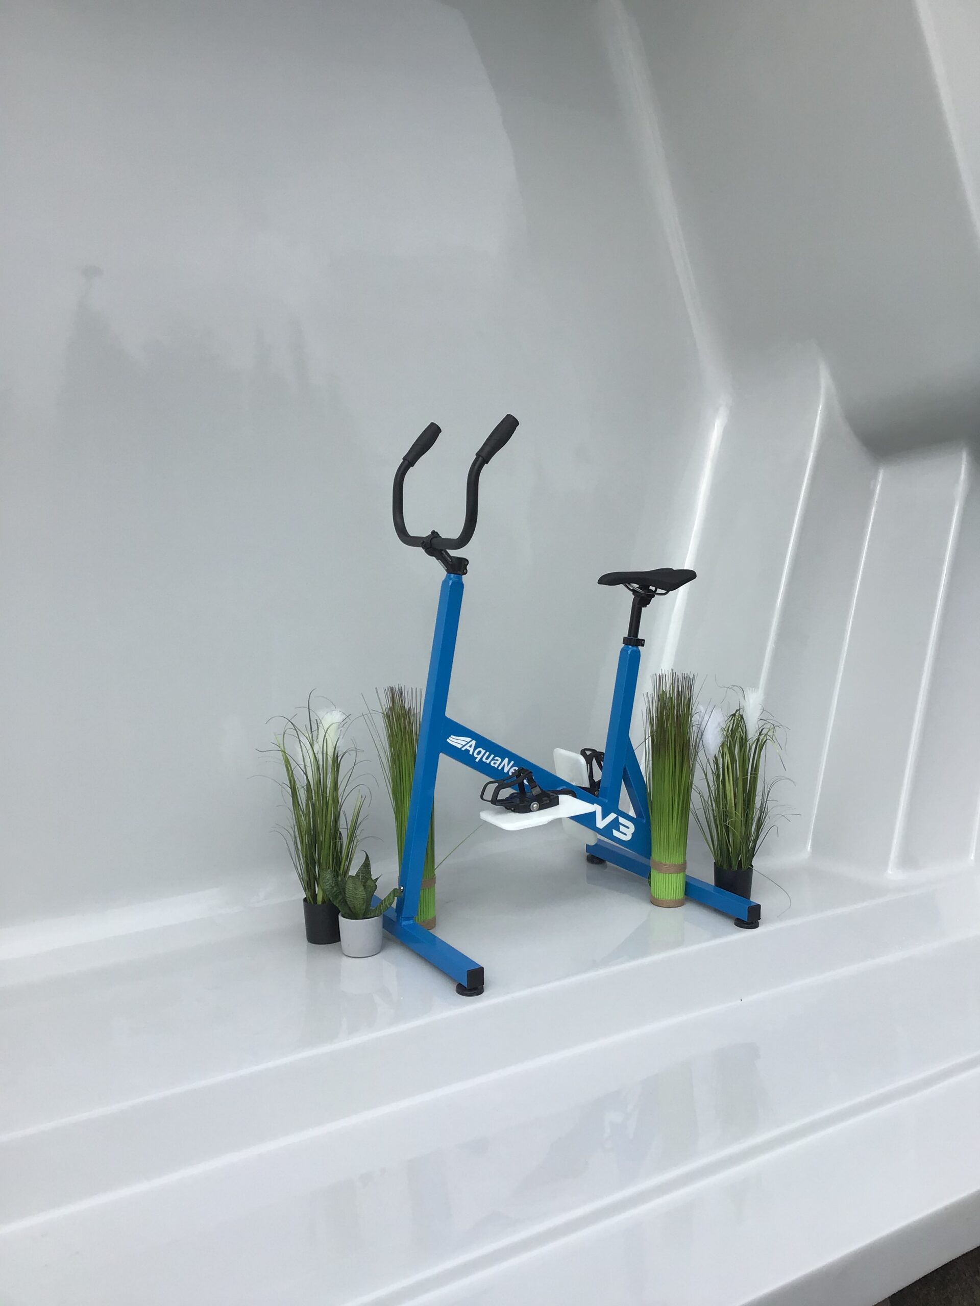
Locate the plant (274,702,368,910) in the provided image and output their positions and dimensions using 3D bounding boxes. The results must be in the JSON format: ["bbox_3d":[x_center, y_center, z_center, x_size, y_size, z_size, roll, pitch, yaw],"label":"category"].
[{"bbox_3d":[-0.408,0.391,2.825,0.225,0.544,0.225,-1,7,-8],"label":"plant"}]

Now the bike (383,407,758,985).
[{"bbox_3d":[0.152,0.058,2.957,0.890,1.263,0.690,-4,8,-31],"label":"bike"}]

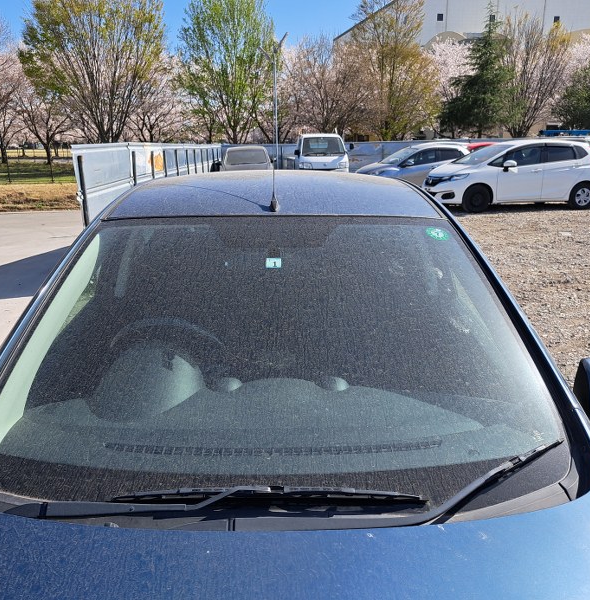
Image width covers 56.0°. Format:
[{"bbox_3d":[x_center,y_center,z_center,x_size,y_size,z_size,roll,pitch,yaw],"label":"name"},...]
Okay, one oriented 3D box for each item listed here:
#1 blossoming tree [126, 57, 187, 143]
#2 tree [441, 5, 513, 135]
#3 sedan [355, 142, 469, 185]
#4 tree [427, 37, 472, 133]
[{"bbox_3d":[-8.722,-12.083,34.958,3.910,6.010,3.710,-1,17,0],"label":"blossoming tree"},{"bbox_3d":[11.811,-14.387,36.436,4.530,8.700,4.310,-1,17,0],"label":"tree"},{"bbox_3d":[3.765,-4.150,17.362,4.100,1.500,1.700,-4,17,-10],"label":"sedan"},{"bbox_3d":[11.629,-15.330,41.376,3.650,7.640,3.650,-1,17,0],"label":"tree"}]

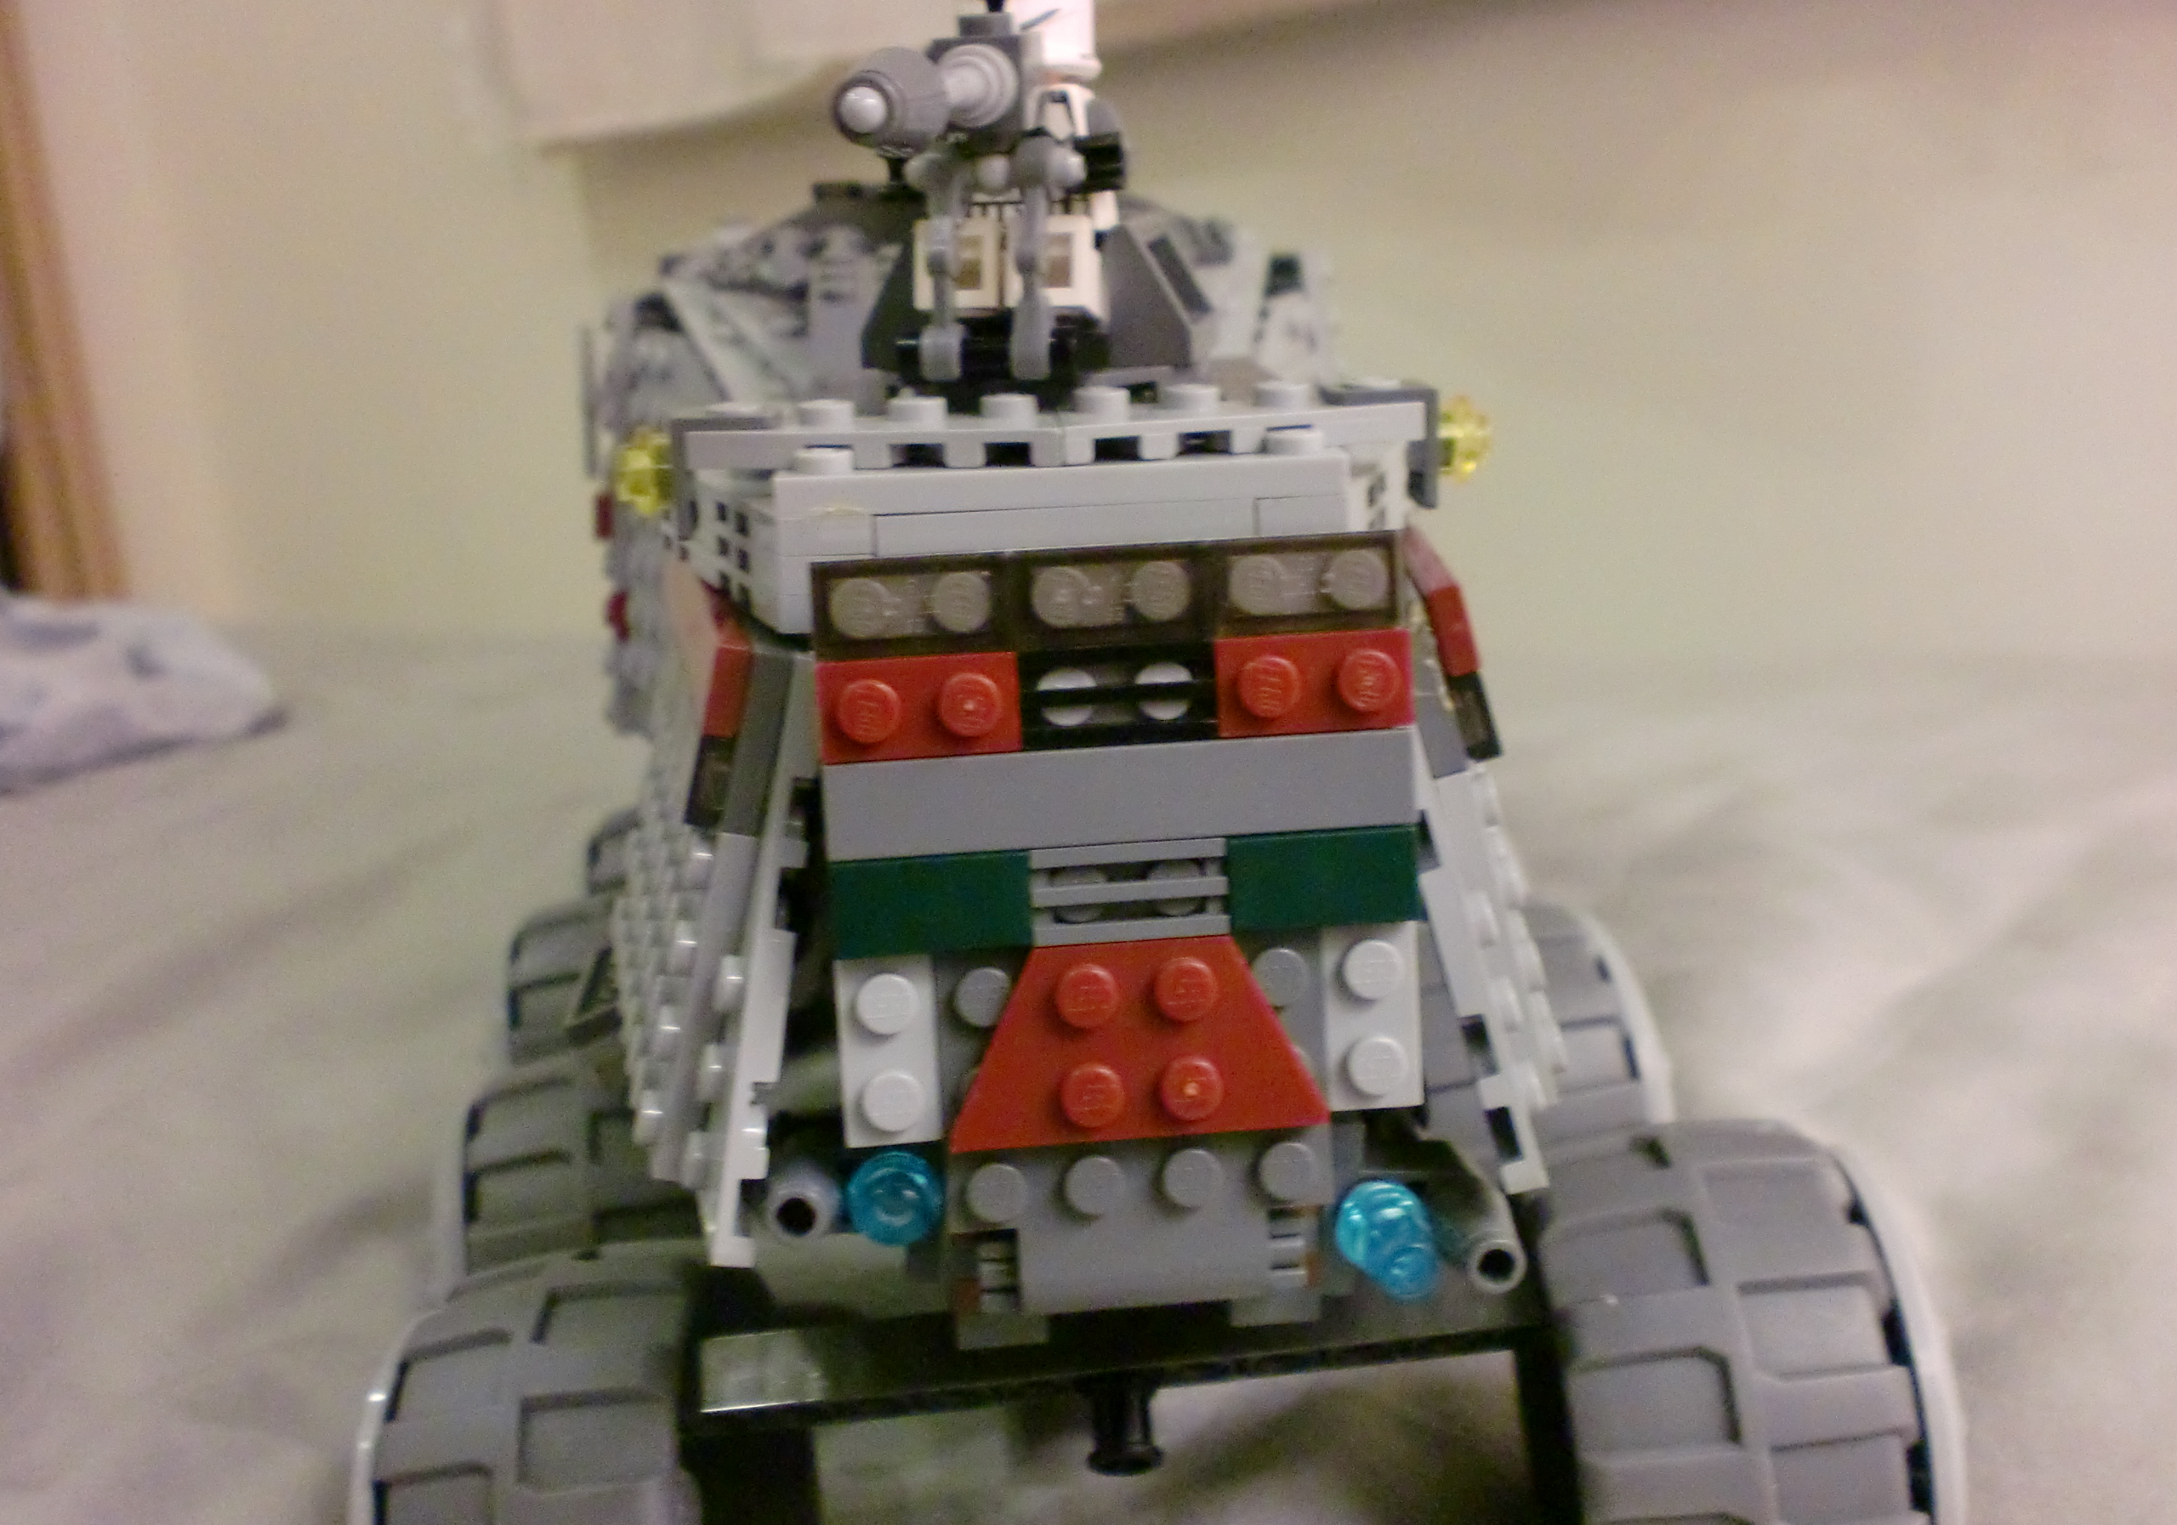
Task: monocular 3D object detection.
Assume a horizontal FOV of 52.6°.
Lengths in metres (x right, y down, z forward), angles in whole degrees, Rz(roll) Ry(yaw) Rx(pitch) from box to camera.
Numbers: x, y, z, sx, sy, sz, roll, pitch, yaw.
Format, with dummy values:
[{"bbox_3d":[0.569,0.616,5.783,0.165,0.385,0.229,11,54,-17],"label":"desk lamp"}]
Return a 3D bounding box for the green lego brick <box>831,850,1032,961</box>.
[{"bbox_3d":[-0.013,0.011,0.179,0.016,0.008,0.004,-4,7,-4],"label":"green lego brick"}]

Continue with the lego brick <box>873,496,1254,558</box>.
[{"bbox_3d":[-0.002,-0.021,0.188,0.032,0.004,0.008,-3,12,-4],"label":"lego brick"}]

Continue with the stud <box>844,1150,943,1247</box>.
[{"bbox_3d":[-0.016,0.036,0.182,0.008,0.008,0.005,-3,-3,-5],"label":"stud"}]

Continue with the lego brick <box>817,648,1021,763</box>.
[{"bbox_3d":[-0.013,-0.004,0.177,0.016,0.008,0.005,-4,7,-4],"label":"lego brick"}]

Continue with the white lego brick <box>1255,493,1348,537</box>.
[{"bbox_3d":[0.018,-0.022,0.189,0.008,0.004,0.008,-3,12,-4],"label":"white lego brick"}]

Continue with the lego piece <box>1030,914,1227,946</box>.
[{"bbox_3d":[0.003,0.014,0.181,0.016,0.002,0.003,-4,7,-4],"label":"lego piece"}]

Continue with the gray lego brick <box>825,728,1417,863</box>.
[{"bbox_3d":[0.003,0.003,0.179,0.048,0.008,0.003,-3,4,-5],"label":"gray lego brick"}]

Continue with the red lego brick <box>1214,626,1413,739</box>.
[{"bbox_3d":[0.018,-0.006,0.179,0.016,0.008,0.005,-4,7,-4],"label":"red lego brick"}]

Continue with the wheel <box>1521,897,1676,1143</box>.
[{"bbox_3d":[0.050,0.047,0.283,0.033,0.053,0.053,-3,12,-4],"label":"wheel"}]

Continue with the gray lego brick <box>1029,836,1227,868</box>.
[{"bbox_3d":[0.003,0.007,0.180,0.016,0.002,0.003,-4,7,-4],"label":"gray lego brick"}]

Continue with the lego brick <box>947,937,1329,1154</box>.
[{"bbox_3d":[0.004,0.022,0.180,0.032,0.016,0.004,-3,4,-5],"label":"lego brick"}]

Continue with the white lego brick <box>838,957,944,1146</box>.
[{"bbox_3d":[-0.016,0.023,0.181,0.008,0.016,0.005,-4,7,-4],"label":"white lego brick"}]

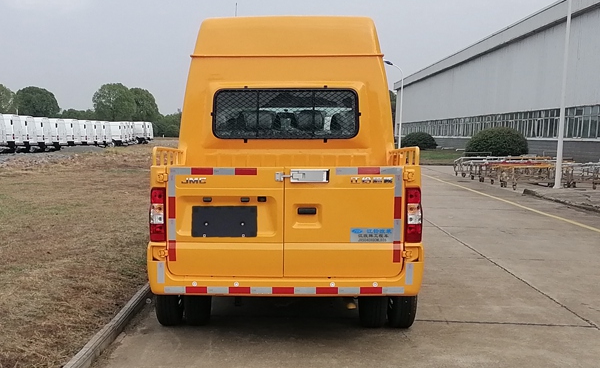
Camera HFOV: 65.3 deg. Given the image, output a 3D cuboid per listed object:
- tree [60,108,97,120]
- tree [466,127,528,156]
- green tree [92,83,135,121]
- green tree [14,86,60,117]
[{"bbox_3d":[-50.642,-13.146,107.000,7.600,7.400,7.000,-3,7,-25],"label":"tree"},{"bbox_3d":[13.293,-2.827,31.500,3.900,1.941,3.800,0,6,0],"label":"tree"},{"bbox_3d":[-45.828,-17.938,115.000,9.800,13.438,9.600,0,6,0],"label":"green tree"},{"bbox_3d":[-51.603,-13.859,92.000,8.300,10.600,8.300,-3,7,-29],"label":"green tree"}]

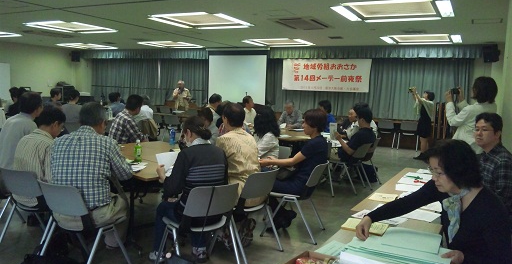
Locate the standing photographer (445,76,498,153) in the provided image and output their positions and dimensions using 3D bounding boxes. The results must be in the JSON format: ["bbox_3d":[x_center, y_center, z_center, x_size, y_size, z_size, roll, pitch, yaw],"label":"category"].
[{"bbox_3d":[2.120,0.262,4.280,0.500,1.620,0.580,-2,7,-43],"label":"standing photographer"}]

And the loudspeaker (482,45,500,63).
[{"bbox_3d":[5.149,-1.713,9.385,0.260,0.390,0.300,-9,8,-10],"label":"loudspeaker"}]

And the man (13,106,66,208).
[{"bbox_3d":[-1.600,0.384,3.440,0.500,1.200,0.750,7,7,40],"label":"man"}]

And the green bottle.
[{"bbox_3d":[-1.125,0.182,4.141,0.068,0.217,0.068,2,6,0],"label":"green bottle"}]

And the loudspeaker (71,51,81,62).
[{"bbox_3d":[-6.627,-2.772,15.808,0.300,0.390,0.260,0,16,-23],"label":"loudspeaker"}]

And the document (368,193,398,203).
[{"bbox_3d":[0.867,0.436,2.893,0.175,0.010,0.240,5,6,30],"label":"document"}]

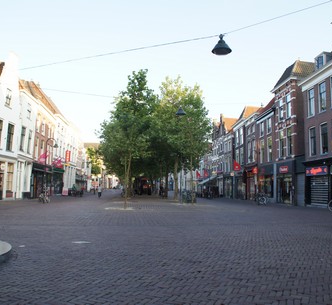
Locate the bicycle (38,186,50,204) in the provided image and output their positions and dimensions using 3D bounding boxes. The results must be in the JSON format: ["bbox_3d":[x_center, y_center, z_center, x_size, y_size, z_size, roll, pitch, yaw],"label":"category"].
[{"bbox_3d":[-9.854,3.469,28.000,0.600,1.120,1.750,-1,-6,17],"label":"bicycle"}]

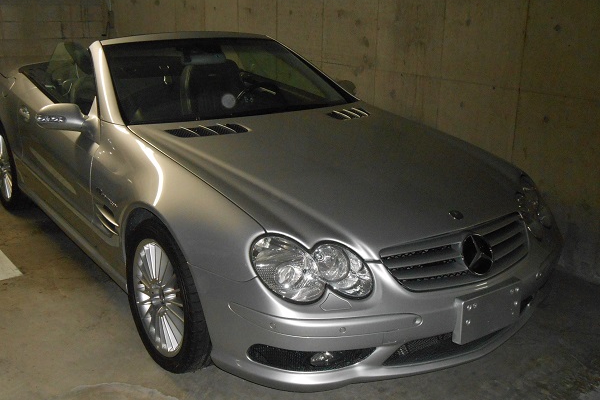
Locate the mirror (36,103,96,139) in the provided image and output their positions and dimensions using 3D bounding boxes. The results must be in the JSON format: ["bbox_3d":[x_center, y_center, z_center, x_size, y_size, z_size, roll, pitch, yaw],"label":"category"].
[{"bbox_3d":[-1.101,-0.392,3.153,0.250,0.150,0.180,-11,21,-35],"label":"mirror"}]

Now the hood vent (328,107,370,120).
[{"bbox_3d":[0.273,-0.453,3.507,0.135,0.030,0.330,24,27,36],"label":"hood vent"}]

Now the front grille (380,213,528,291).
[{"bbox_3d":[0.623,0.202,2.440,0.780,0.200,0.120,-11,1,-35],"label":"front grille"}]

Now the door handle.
[{"bbox_3d":[-1.563,-0.494,3.754,0.050,0.060,0.210,-11,21,-35],"label":"door handle"}]

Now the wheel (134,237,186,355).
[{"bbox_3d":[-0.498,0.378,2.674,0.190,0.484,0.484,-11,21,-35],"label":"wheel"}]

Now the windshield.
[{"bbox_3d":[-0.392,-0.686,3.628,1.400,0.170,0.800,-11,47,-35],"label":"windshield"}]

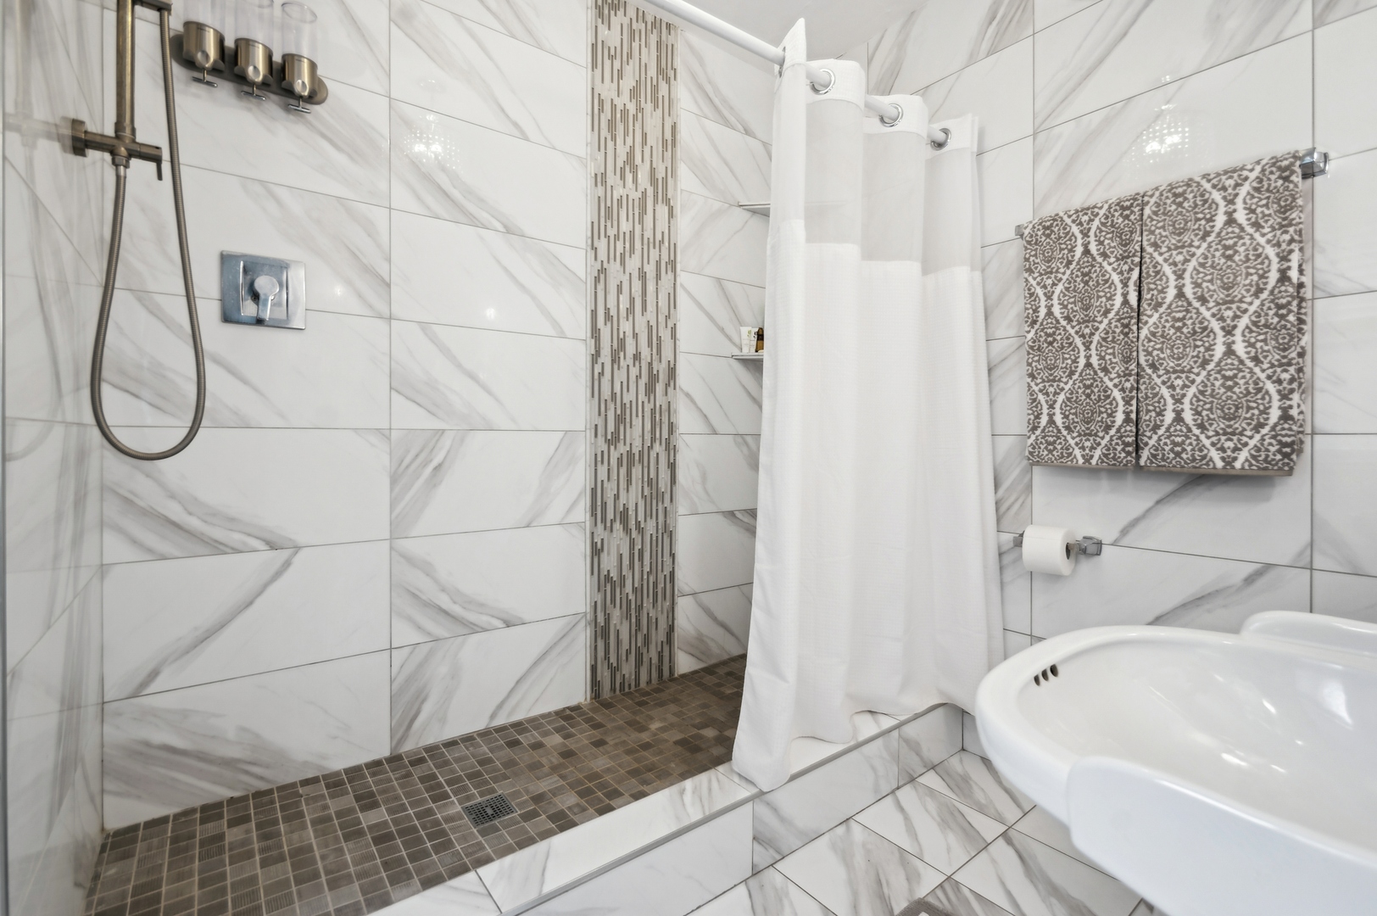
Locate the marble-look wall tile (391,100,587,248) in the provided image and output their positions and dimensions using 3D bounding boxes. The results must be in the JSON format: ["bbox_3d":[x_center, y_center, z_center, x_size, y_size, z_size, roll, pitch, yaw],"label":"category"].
[{"bbox_3d":[-0.600,-0.866,1.799,0.606,0.311,0.012,-1,1,-35],"label":"marble-look wall tile"}]

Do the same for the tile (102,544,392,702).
[{"bbox_3d":[-1.081,0.390,1.457,0.576,0.309,0.012,-1,1,-35],"label":"tile"}]

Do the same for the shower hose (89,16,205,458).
[{"bbox_3d":[-0.987,-0.415,1.052,0.156,0.838,0.050,-1,1,-39],"label":"shower hose"}]

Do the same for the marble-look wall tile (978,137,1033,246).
[{"bbox_3d":[0.895,-0.860,2.023,0.012,0.311,0.601,-1,1,-38],"label":"marble-look wall tile"}]

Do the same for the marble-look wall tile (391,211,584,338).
[{"bbox_3d":[-0.601,-0.553,1.798,0.601,0.313,0.012,-1,1,-35],"label":"marble-look wall tile"}]

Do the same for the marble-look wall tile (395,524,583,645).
[{"bbox_3d":[-0.604,0.382,1.812,0.613,0.309,0.010,-1,1,-39],"label":"marble-look wall tile"}]

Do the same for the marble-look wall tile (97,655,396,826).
[{"bbox_3d":[-1.065,0.694,1.439,0.565,0.291,0.010,-1,1,-39],"label":"marble-look wall tile"}]

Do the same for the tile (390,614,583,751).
[{"bbox_3d":[-0.601,0.688,1.798,0.601,0.304,0.012,-1,1,-35],"label":"tile"}]

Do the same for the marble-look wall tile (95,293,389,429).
[{"bbox_3d":[-1.062,-0.229,1.438,0.565,0.309,0.010,-1,1,-39],"label":"marble-look wall tile"}]

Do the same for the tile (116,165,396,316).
[{"bbox_3d":[-1.081,-0.543,1.457,0.576,0.311,0.012,-1,1,-35],"label":"tile"}]

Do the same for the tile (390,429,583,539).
[{"bbox_3d":[-0.601,0.070,1.798,0.601,0.312,0.012,-1,1,-35],"label":"tile"}]

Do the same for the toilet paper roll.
[{"bbox_3d":[1.059,0.272,1.680,0.132,0.132,0.102,-1,1,-39],"label":"toilet paper roll"}]

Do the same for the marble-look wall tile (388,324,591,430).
[{"bbox_3d":[-0.603,-0.240,1.811,0.613,0.309,0.010,-1,1,-39],"label":"marble-look wall tile"}]

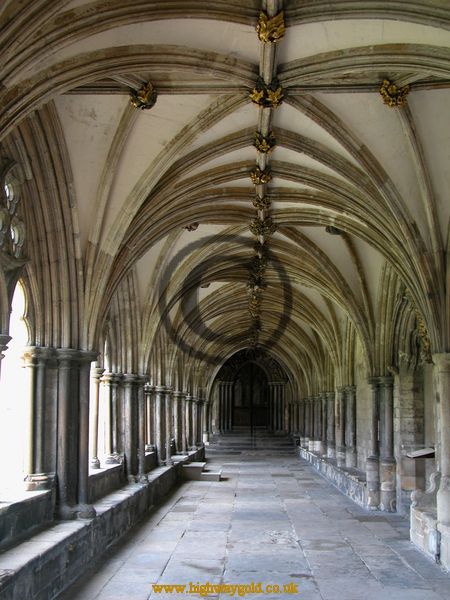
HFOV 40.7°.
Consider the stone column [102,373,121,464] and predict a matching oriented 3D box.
[{"bbox_3d":[-2.058,2.148,11.000,0.270,1.640,0.270,0,-9,2],"label":"stone column"}]

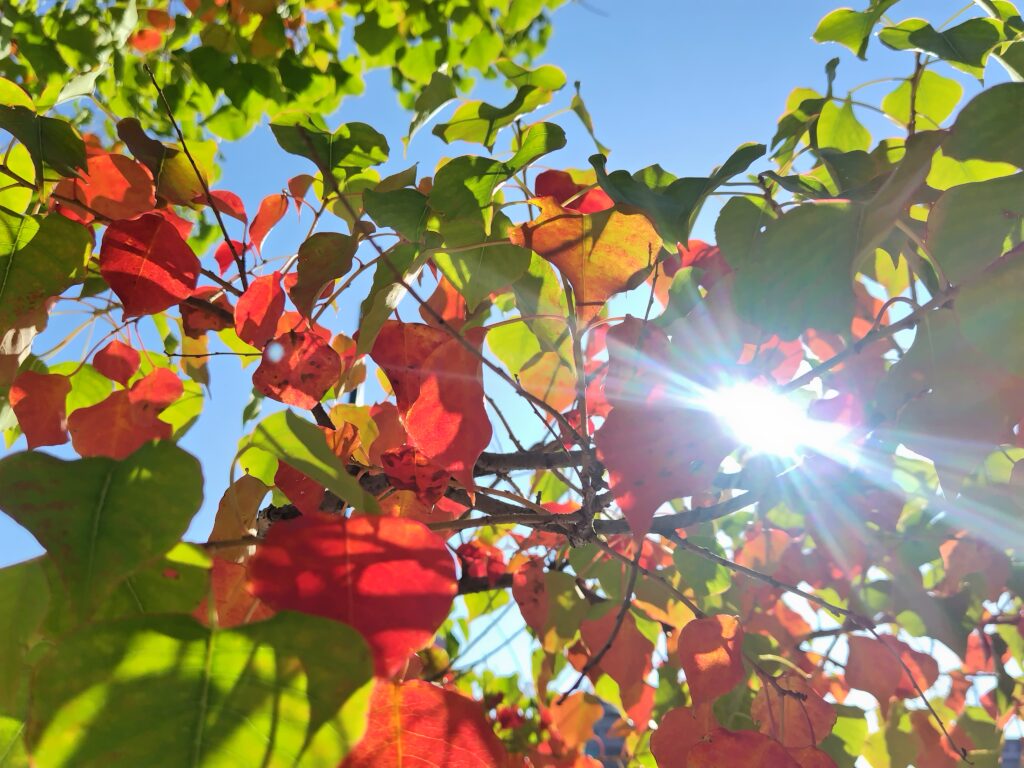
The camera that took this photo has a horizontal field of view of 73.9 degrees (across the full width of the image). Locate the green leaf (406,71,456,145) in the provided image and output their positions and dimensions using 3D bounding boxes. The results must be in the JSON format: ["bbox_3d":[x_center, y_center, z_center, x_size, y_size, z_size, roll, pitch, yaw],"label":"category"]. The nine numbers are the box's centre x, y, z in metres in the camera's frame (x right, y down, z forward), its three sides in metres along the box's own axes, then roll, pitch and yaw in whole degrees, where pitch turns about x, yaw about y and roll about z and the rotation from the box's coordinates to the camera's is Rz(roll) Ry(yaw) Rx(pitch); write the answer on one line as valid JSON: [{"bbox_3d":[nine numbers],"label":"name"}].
[{"bbox_3d":[-0.059,-0.199,0.491,0.027,0.057,0.025,27,1,-16],"label":"green leaf"}]

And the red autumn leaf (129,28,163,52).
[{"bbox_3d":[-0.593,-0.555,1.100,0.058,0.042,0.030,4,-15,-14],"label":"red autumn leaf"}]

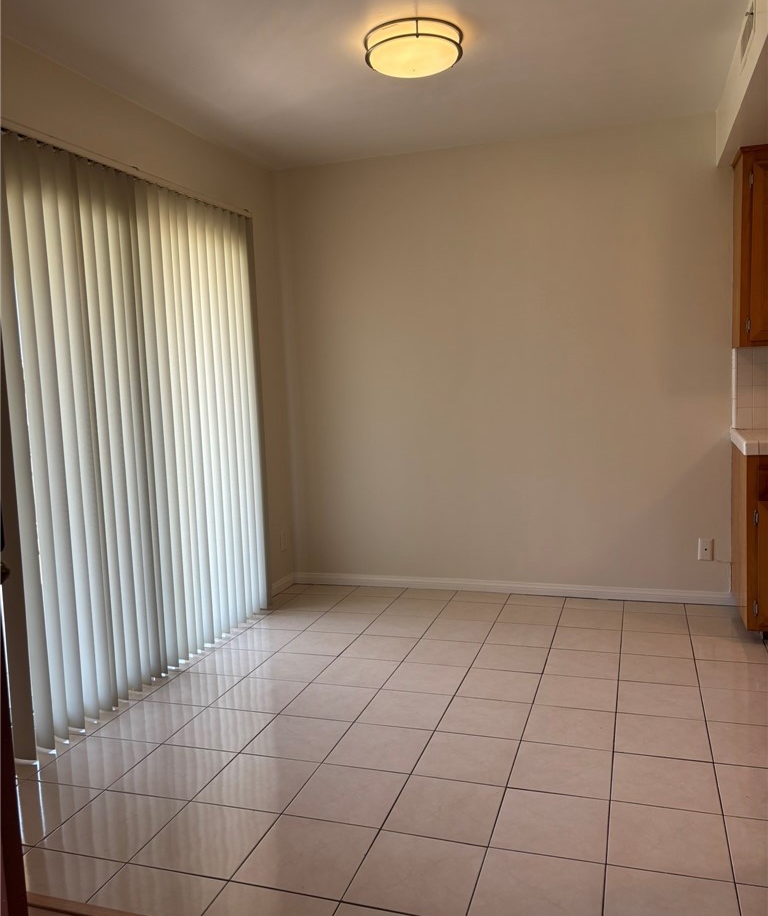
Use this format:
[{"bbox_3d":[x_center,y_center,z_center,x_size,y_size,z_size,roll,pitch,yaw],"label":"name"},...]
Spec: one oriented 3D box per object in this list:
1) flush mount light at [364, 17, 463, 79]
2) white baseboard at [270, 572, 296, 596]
[{"bbox_3d":[0.108,-1.453,2.764,0.356,0.109,0.356,-2,6,0],"label":"flush mount light"},{"bbox_3d":[-0.604,0.758,4.613,0.015,0.074,0.300,0,7,18],"label":"white baseboard"}]

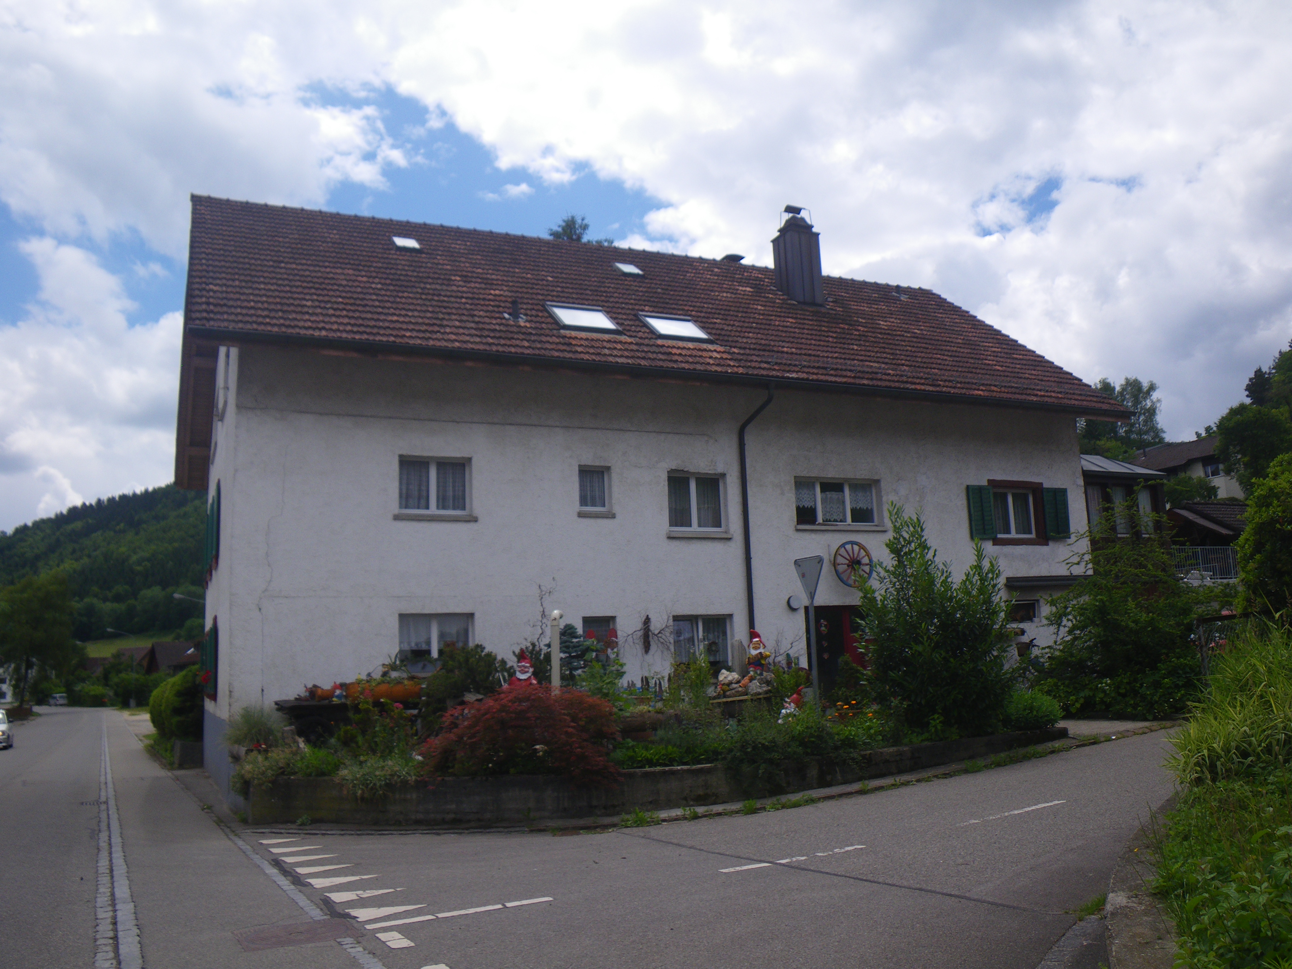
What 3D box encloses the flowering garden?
[{"bbox_3d":[0.094,2.246,15.424,11.281,3.642,4.553,2,-11,-25],"label":"flowering garden"}]

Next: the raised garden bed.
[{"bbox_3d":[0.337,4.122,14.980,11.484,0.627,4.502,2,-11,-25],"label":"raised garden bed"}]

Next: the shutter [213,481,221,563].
[{"bbox_3d":[-8.043,0.680,19.602,0.060,1.427,0.658,2,-11,-25],"label":"shutter"}]

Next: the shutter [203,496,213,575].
[{"bbox_3d":[-9.185,1.072,22.053,0.060,1.437,0.658,2,-11,-25],"label":"shutter"}]

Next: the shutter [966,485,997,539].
[{"bbox_3d":[7.211,0.600,22.417,0.727,1.172,0.060,2,-11,-25],"label":"shutter"}]

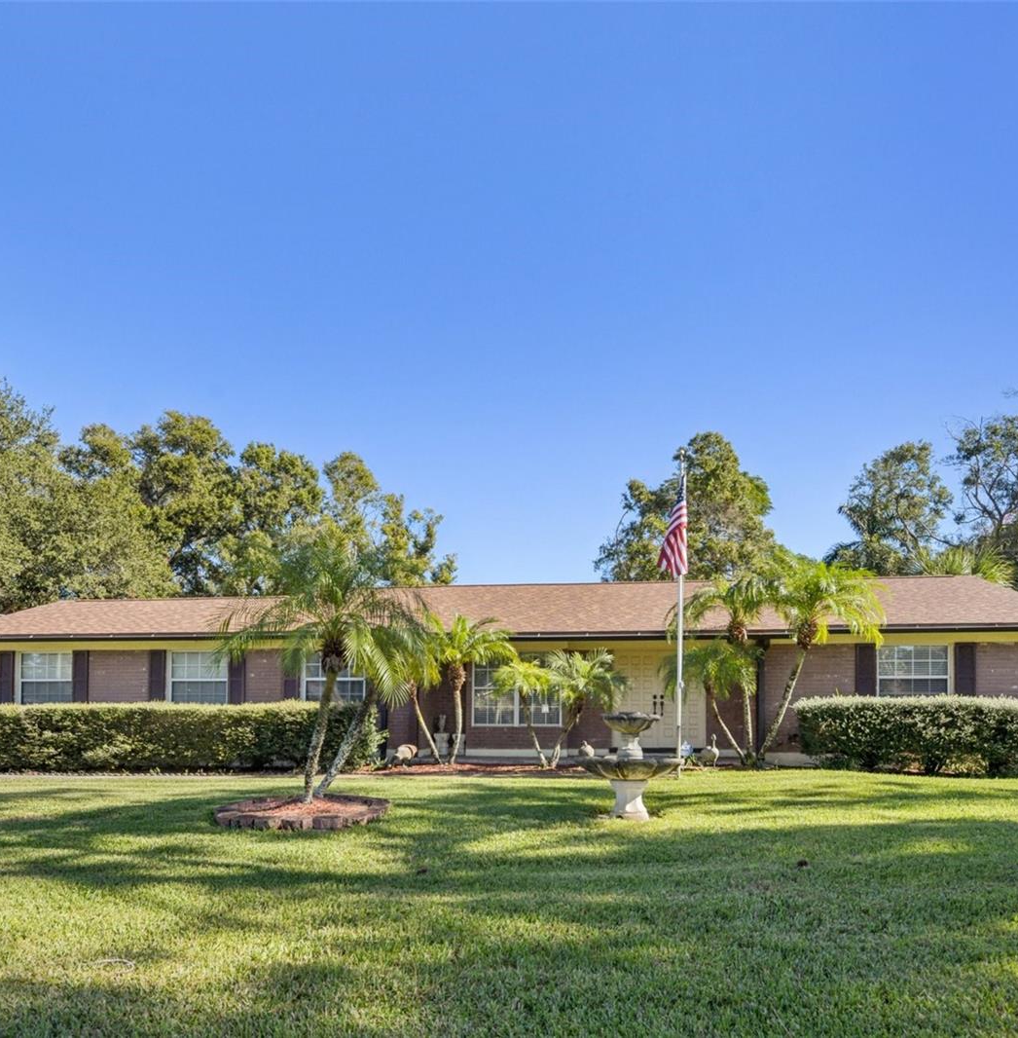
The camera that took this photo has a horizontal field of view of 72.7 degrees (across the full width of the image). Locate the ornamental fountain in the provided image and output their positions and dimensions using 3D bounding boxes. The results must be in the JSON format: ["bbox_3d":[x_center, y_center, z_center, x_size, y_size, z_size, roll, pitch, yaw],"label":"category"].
[{"bbox_3d":[1.361,2.805,7.900,1.170,1.200,1.170,0,-10,0],"label":"ornamental fountain"}]

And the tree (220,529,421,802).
[{"bbox_3d":[-2.199,1.701,8.200,2.200,3.100,2.100,0,-10,0],"label":"tree"}]

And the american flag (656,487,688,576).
[{"bbox_3d":[2.767,0.226,11.700,0.520,1.480,0.250,0,-10,0],"label":"american flag"}]

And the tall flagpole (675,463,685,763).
[{"bbox_3d":[2.891,1.604,11.700,0.090,5.250,0.090,0,-10,0],"label":"tall flagpole"}]

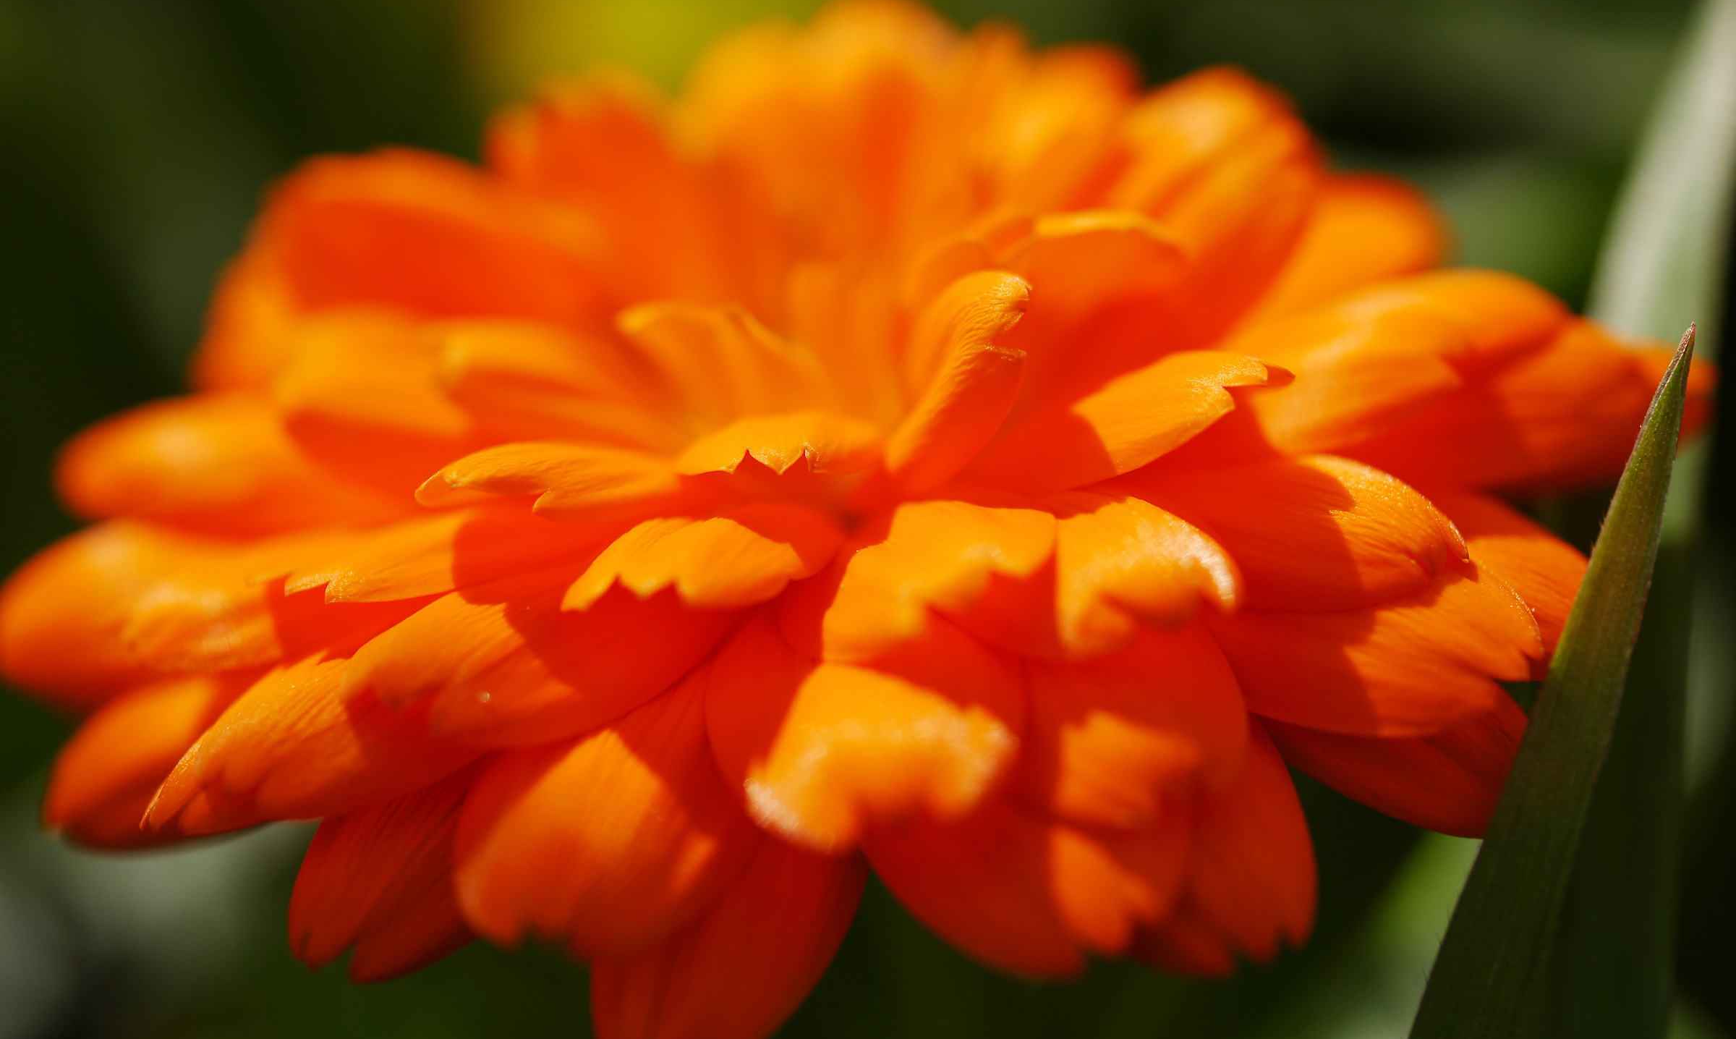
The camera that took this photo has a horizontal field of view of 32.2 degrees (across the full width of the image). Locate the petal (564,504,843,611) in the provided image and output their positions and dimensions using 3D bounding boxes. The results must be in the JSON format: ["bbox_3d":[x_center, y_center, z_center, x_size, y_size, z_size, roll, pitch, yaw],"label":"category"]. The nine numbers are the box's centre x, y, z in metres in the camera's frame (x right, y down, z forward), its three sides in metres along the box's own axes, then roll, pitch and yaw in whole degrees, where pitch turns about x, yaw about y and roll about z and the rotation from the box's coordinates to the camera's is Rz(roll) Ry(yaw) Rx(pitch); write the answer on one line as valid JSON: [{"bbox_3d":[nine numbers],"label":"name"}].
[{"bbox_3d":[-0.006,0.001,0.109,0.010,0.003,0.007,-17,32,-33],"label":"petal"}]

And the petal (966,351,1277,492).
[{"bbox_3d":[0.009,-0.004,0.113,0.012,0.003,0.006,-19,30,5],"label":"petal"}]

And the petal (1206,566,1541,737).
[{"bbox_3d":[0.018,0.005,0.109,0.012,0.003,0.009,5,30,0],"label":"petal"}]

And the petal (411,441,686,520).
[{"bbox_3d":[-0.012,-0.001,0.113,0.010,0.003,0.005,1,28,-15],"label":"petal"}]

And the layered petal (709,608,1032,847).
[{"bbox_3d":[0.000,0.007,0.102,0.010,0.003,0.011,-9,36,-8],"label":"layered petal"}]

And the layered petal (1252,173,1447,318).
[{"bbox_3d":[0.020,-0.012,0.127,0.009,0.003,0.007,-24,35,-23],"label":"layered petal"}]

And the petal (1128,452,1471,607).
[{"bbox_3d":[0.016,0.000,0.111,0.012,0.003,0.008,7,31,2],"label":"petal"}]

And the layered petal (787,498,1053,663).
[{"bbox_3d":[0.002,0.002,0.107,0.009,0.003,0.009,-11,24,-11],"label":"layered petal"}]

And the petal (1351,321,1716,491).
[{"bbox_3d":[0.026,-0.004,0.117,0.014,0.003,0.009,-11,31,-12],"label":"petal"}]

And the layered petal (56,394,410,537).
[{"bbox_3d":[-0.025,-0.002,0.119,0.014,0.003,0.009,4,31,12],"label":"layered petal"}]

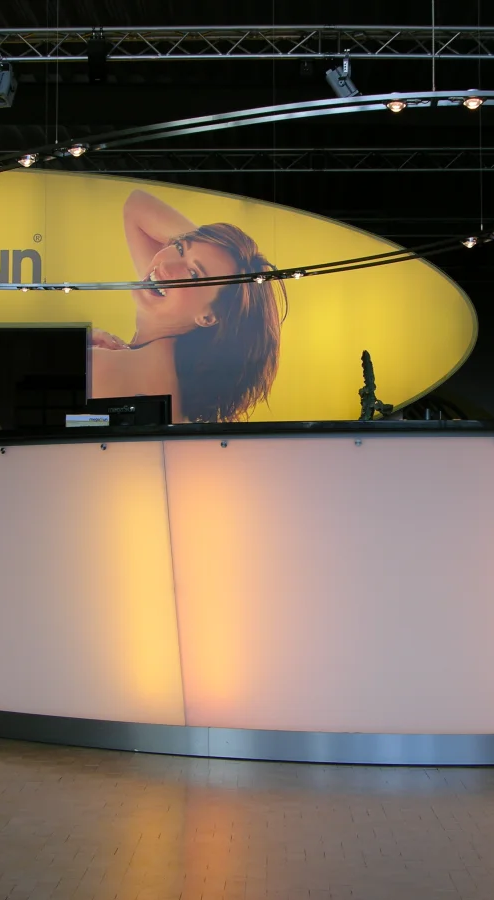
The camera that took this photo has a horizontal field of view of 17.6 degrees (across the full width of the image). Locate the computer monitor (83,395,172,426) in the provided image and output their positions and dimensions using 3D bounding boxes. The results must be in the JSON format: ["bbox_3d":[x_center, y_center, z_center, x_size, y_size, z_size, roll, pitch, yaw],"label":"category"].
[{"bbox_3d":[-0.468,-0.007,6.293,0.430,0.400,0.180,-2,-3,37],"label":"computer monitor"}]

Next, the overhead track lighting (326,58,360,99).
[{"bbox_3d":[0.826,-3.061,13.300,0.330,0.320,0.220,45,10,13],"label":"overhead track lighting"}]

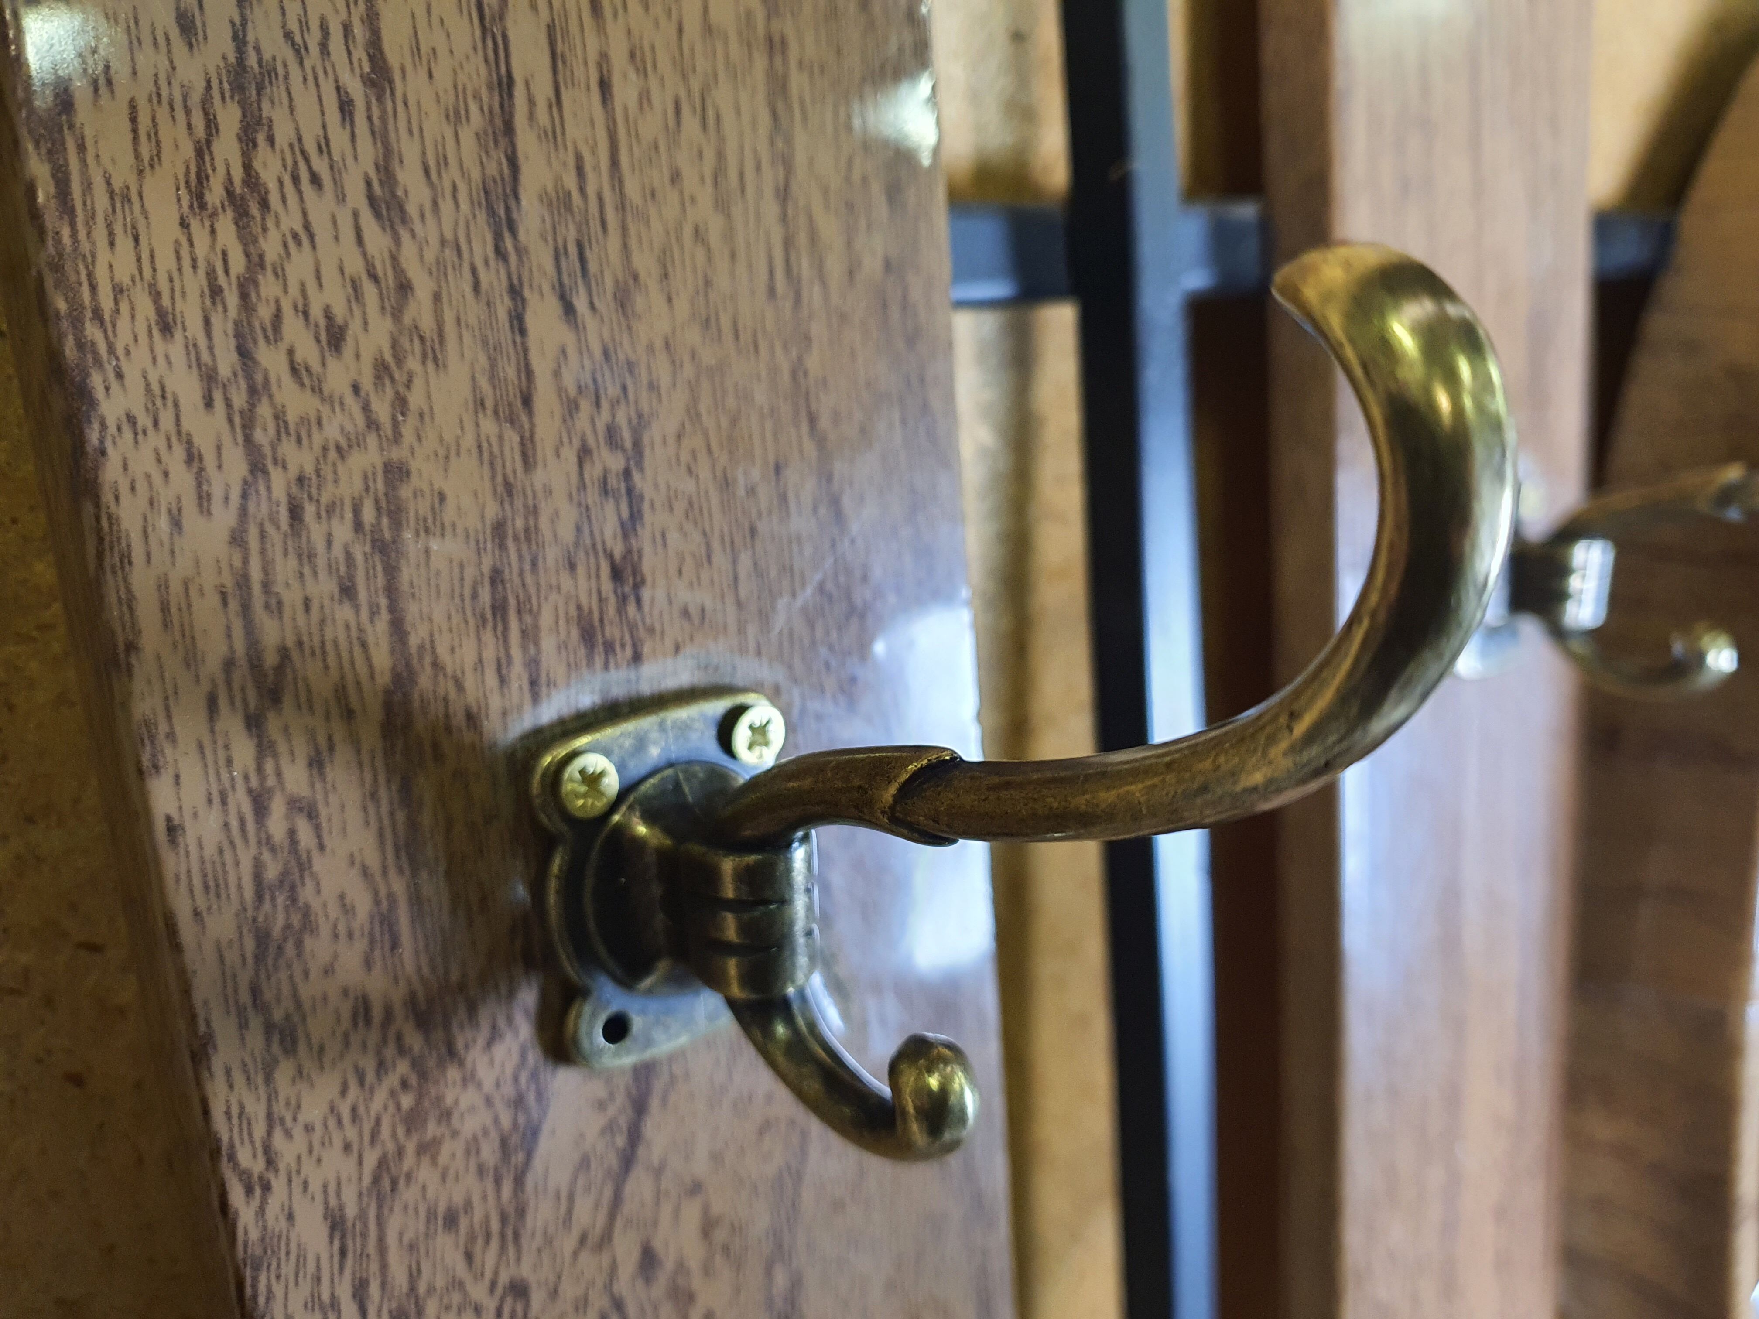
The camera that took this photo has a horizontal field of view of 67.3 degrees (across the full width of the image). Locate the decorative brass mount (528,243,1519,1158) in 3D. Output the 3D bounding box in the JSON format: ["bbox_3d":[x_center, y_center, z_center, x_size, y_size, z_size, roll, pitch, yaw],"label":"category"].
[{"bbox_3d":[0.005,0.011,0.122,0.035,0.084,0.101,-14,14,-40],"label":"decorative brass mount"}]

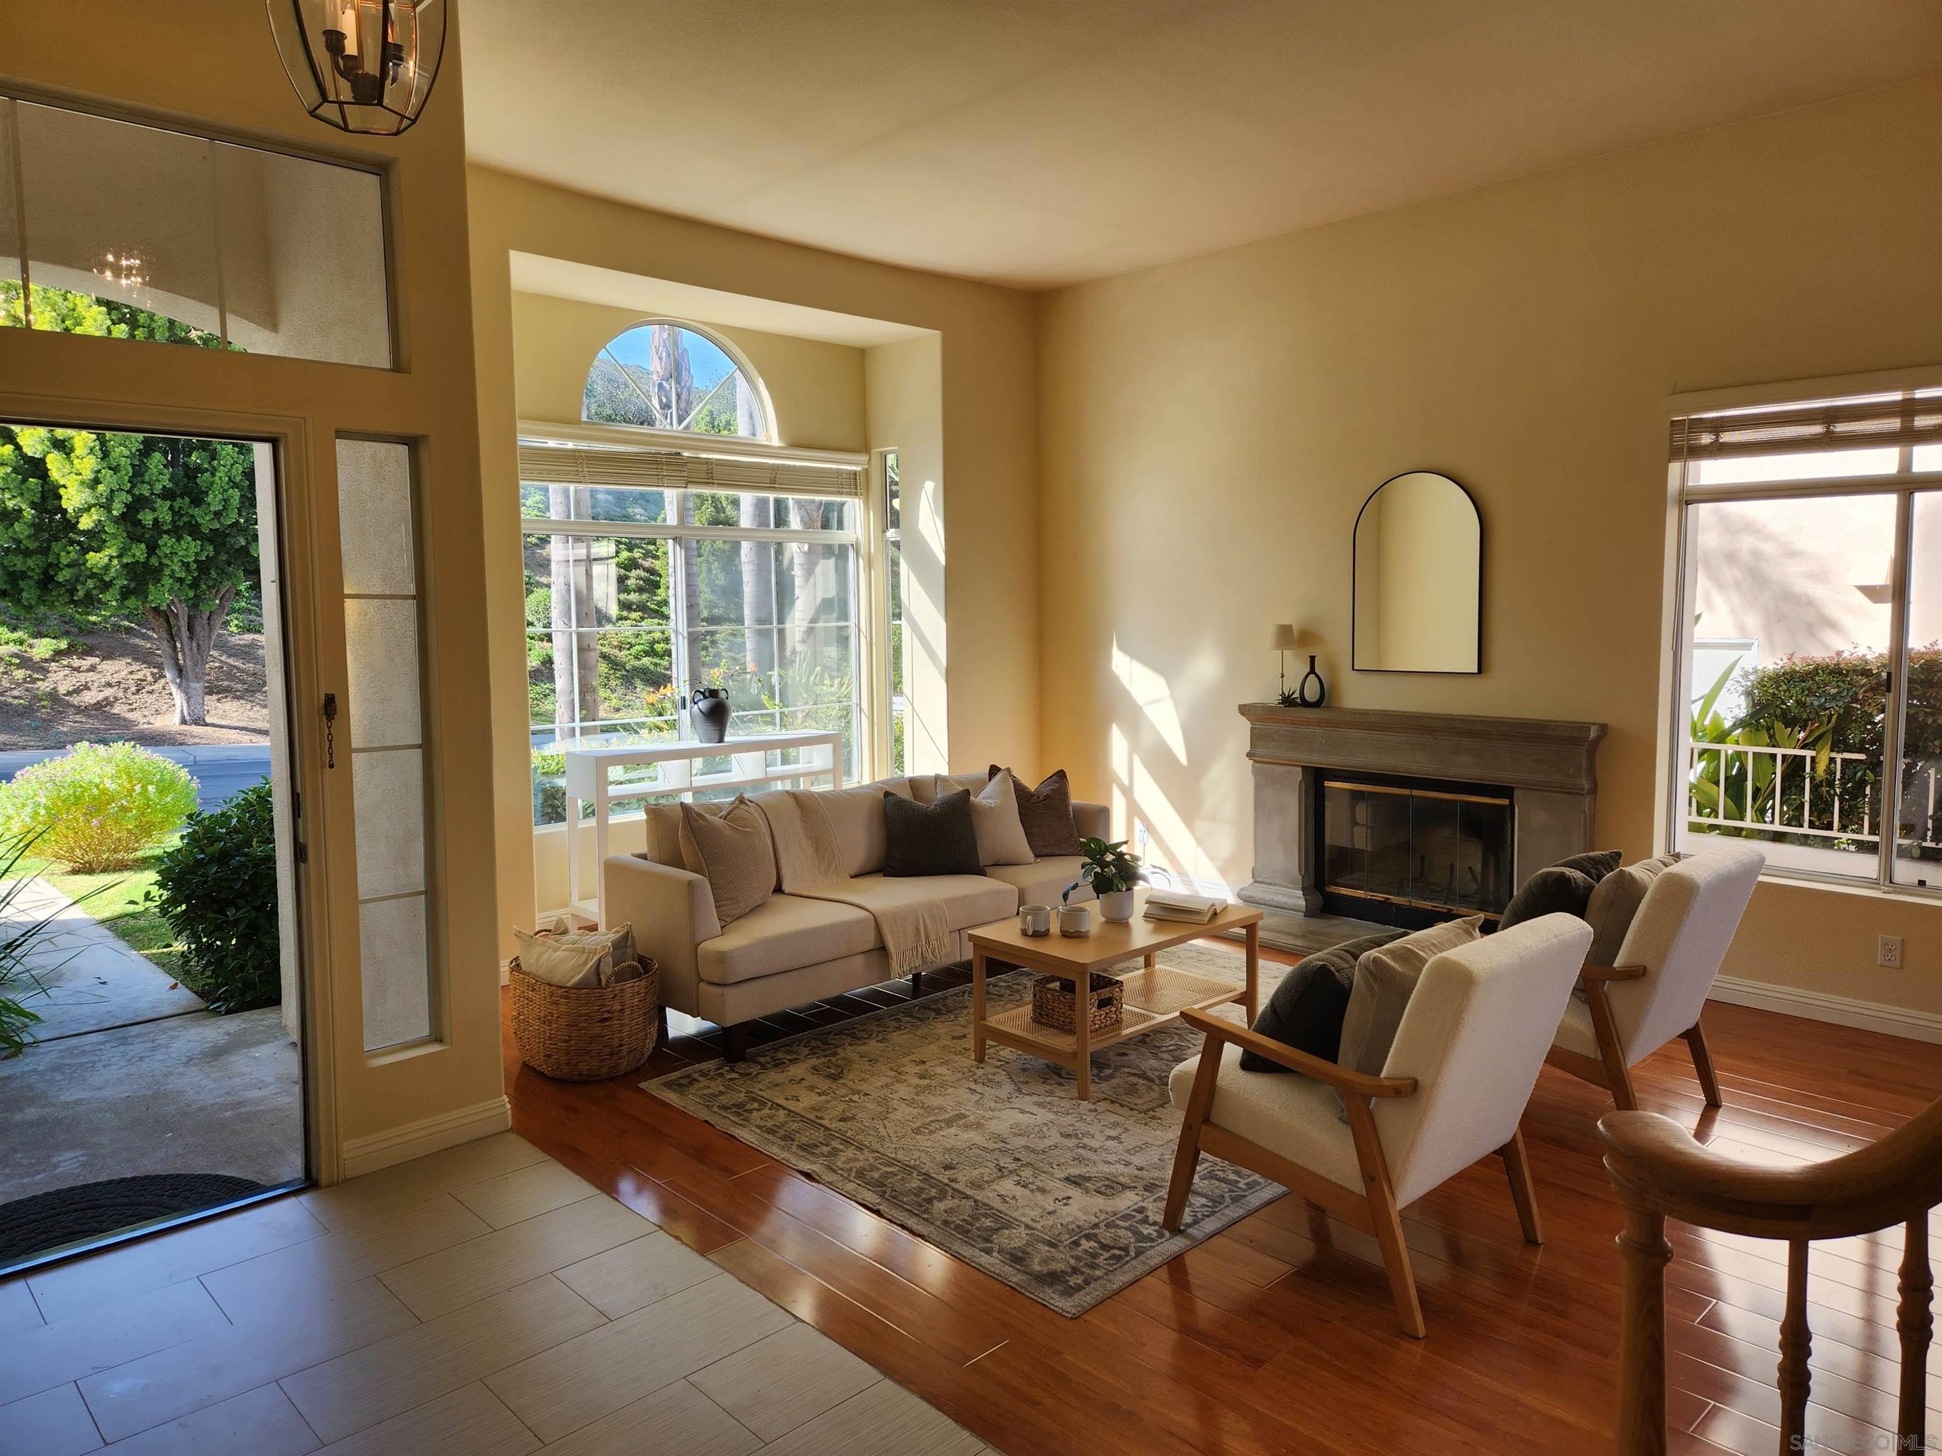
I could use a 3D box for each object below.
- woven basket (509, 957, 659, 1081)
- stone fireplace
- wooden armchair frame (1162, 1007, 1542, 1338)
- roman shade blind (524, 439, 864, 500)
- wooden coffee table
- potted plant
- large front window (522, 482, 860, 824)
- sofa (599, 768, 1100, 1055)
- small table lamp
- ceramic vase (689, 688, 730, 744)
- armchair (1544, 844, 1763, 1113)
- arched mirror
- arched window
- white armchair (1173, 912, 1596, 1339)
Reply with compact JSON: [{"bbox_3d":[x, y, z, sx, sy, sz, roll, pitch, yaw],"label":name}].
[{"bbox_3d":[-1.350,0.995,4.537,0.510,0.360,0.510,0,6,0],"label":"woven basket"},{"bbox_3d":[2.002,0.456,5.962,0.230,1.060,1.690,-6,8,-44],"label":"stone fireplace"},{"bbox_3d":[0.961,0.991,3.242,0.630,0.590,0.730,-6,8,-44],"label":"wooden armchair frame"},{"bbox_3d":[-1.420,-1.312,6.653,2.220,0.195,0.080,-6,8,-44],"label":"roman shade blind"},{"bbox_3d":[0.535,0.928,4.680,0.975,0.457,0.570,-6,8,-43],"label":"wooden coffee table"},{"bbox_3d":[0.491,0.556,4.717,0.290,0.300,0.260,0,6,6],"label":"potted plant"},{"bbox_3d":[-1.439,-0.473,6.779,2.240,1.770,0.100,-6,8,-44],"label":"large front window"},{"bbox_3d":[-0.353,0.663,5.610,2.270,0.820,0.840,-6,8,-44],"label":"sofa"},{"bbox_3d":[1.552,-0.310,6.435,0.150,0.412,0.150,-6,8,-44],"label":"small table lamp"},{"bbox_3d":[-1.339,-0.068,6.661,0.210,0.280,0.210,0,6,0],"label":"ceramic vase"},{"bbox_3d":[1.933,0.782,4.069,0.635,0.840,0.840,-6,8,-41],"label":"armchair"},{"bbox_3d":[2.048,-0.711,5.905,0.035,0.915,0.615,-6,8,-44],"label":"arched mirror"},{"bbox_3d":[-1.512,-1.803,6.670,1.150,0.570,0.120,-6,8,-44],"label":"arched window"},{"bbox_3d":[0.990,0.877,3.217,0.635,0.840,0.840,-6,8,-41],"label":"white armchair"}]

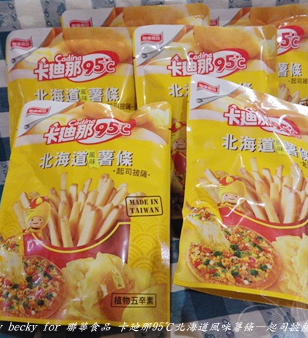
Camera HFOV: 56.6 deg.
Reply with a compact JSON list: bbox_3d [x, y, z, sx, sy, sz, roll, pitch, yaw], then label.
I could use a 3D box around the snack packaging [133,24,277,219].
[{"bbox_3d":[0.048,-0.041,0.253,0.128,0.171,0.030,-1,-1,-3],"label":"snack packaging"}]

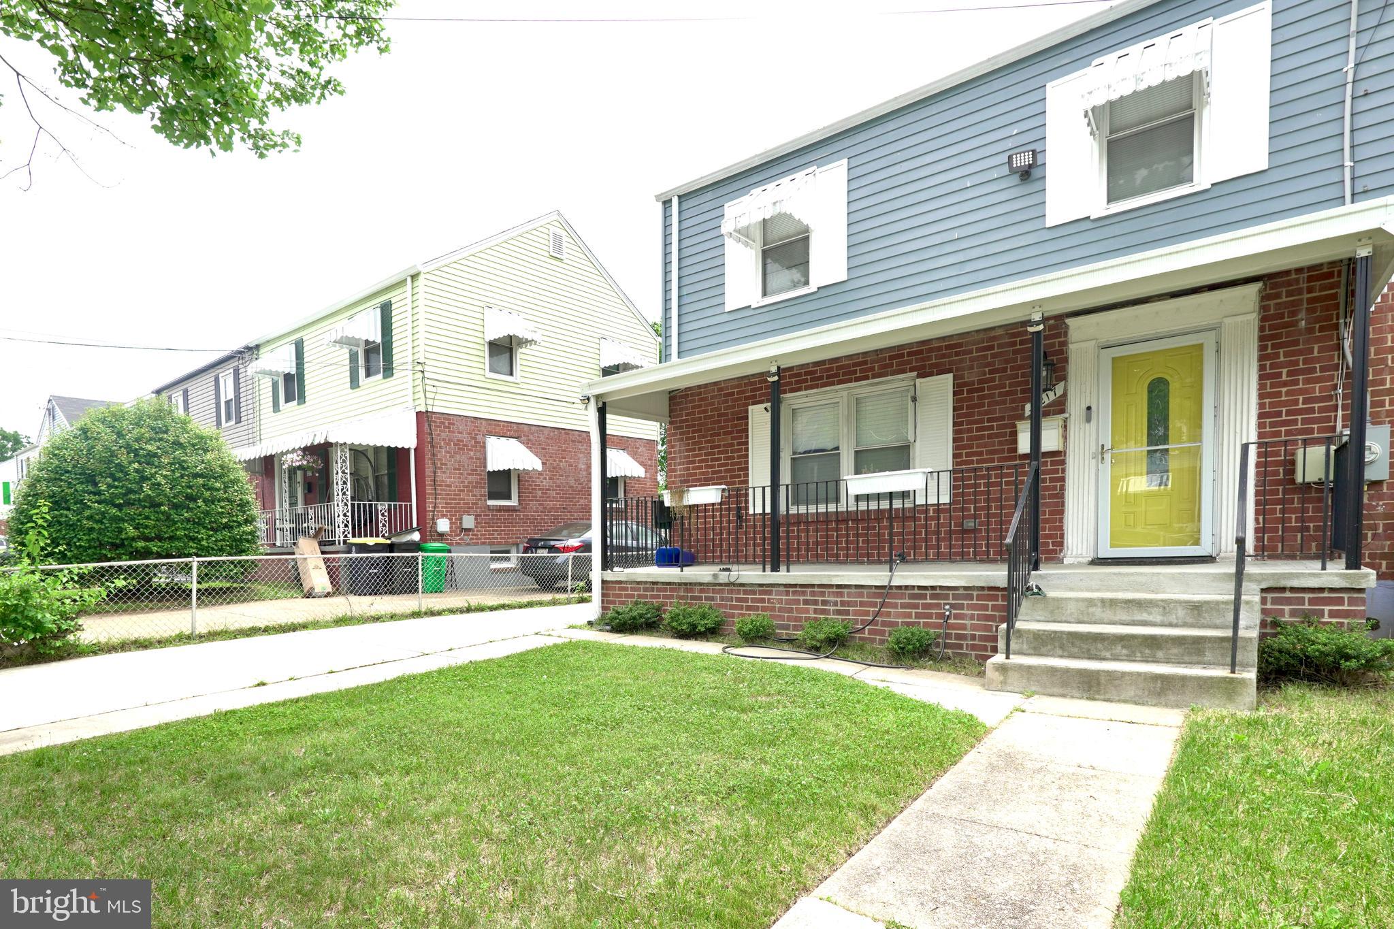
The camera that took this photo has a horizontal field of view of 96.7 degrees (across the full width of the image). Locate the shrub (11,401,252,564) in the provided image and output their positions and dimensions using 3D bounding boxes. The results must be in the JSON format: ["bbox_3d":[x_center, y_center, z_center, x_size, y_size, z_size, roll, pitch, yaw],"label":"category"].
[{"bbox_3d":[-9.950,0.600,11.250,3.500,3.450,3.400,-4,-6,37],"label":"shrub"}]

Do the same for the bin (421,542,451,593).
[{"bbox_3d":[-5.000,1.980,11.800,0.530,0.940,0.570,3,-6,-35],"label":"bin"}]

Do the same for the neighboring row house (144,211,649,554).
[{"bbox_3d":[-9.600,-1.300,18.000,14.200,8.700,8.300,-4,-6,36],"label":"neighboring row house"}]

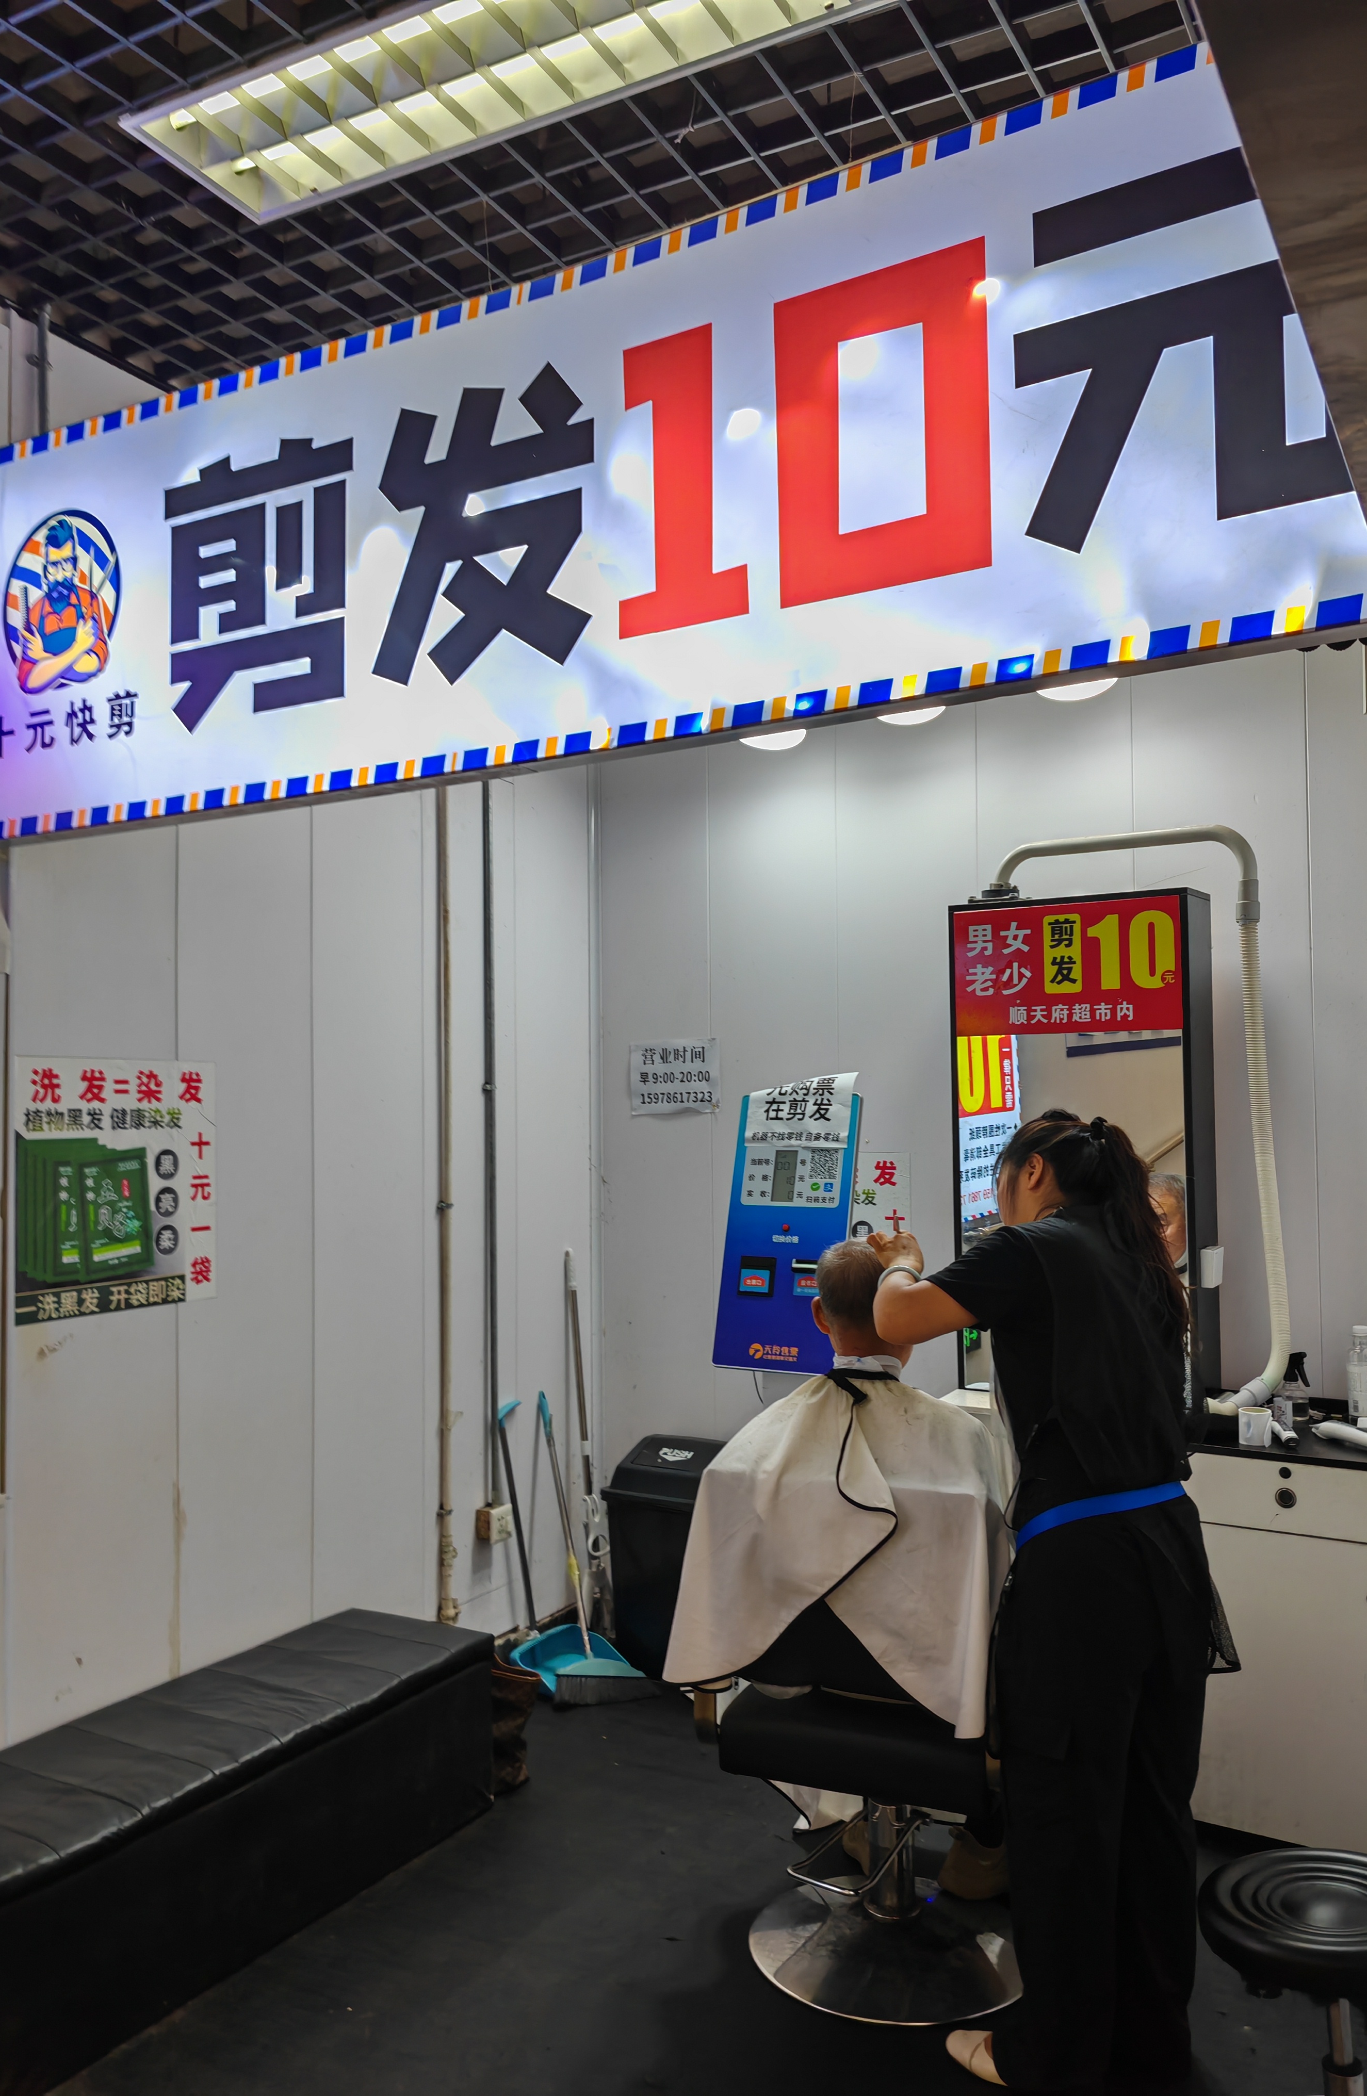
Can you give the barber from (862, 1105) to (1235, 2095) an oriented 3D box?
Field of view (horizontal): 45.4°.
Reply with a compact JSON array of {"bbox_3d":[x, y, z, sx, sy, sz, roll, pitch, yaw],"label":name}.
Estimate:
[{"bbox_3d":[0.605,0.894,2.740,0.510,1.560,0.580,1,-3,-43],"label":"barber"}]

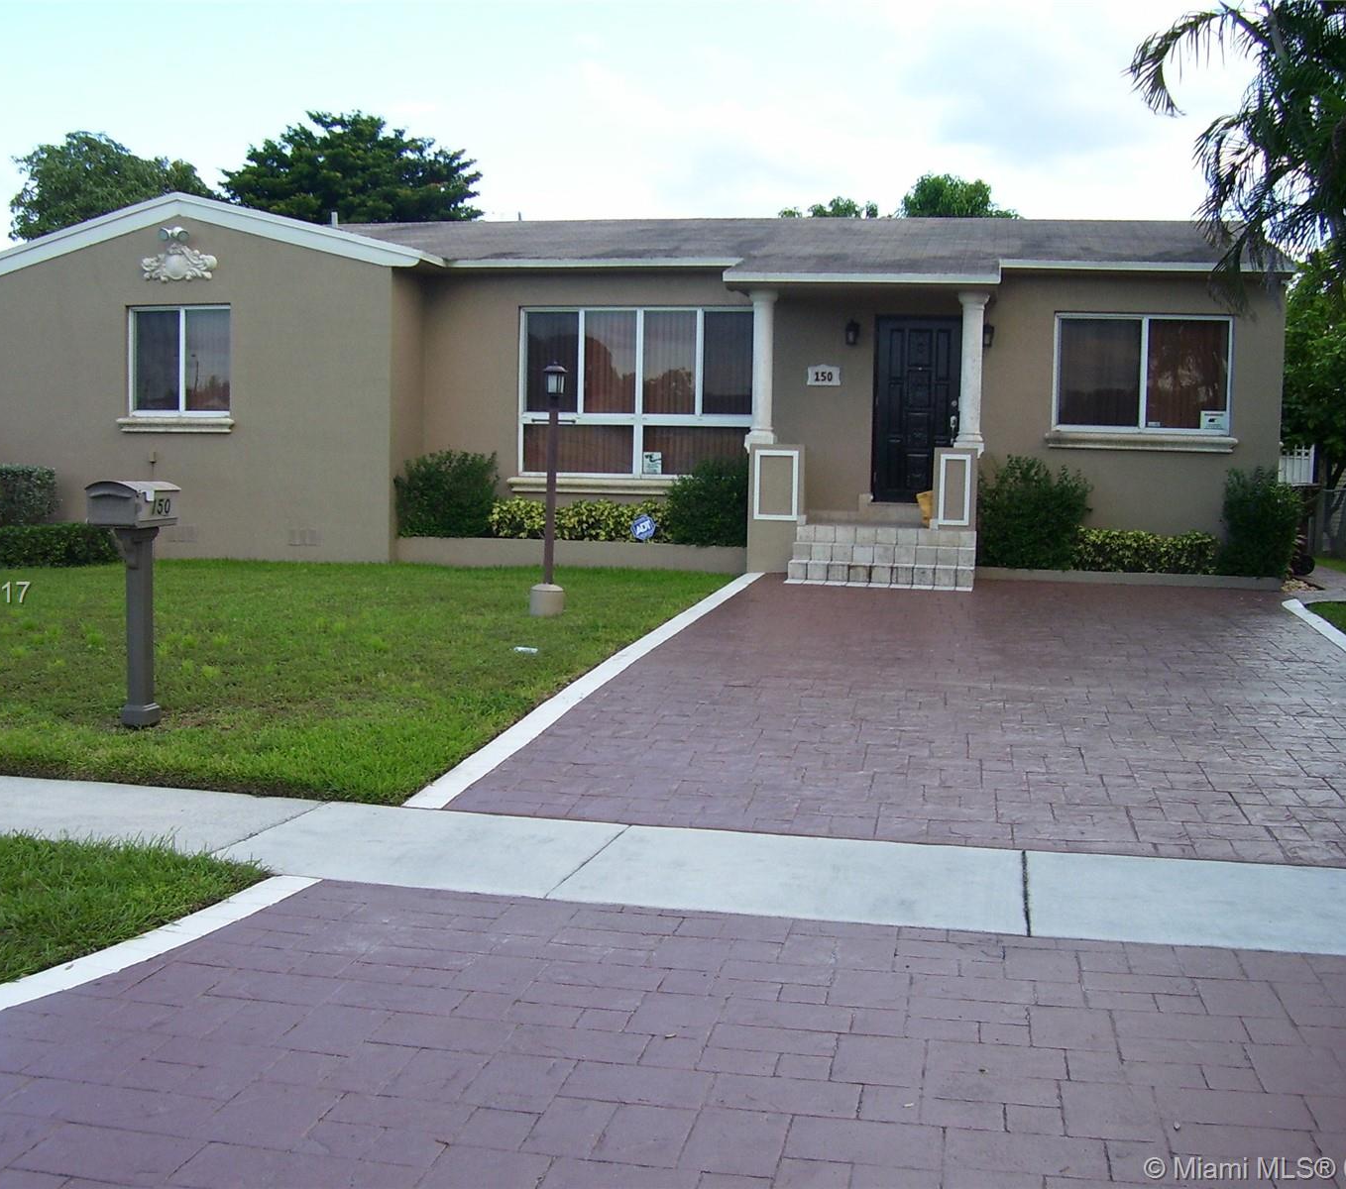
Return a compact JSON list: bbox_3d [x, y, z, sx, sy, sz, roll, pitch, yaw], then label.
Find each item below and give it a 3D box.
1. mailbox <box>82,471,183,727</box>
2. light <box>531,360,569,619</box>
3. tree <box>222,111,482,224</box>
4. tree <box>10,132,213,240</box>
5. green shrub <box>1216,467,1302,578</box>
[{"bbox_3d":[-2.965,0.050,8.612,0.290,1.340,0.500,3,7,13],"label":"mailbox"},{"bbox_3d":[-1.057,-0.923,13.439,0.310,2.170,0.310,1,7,0],"label":"light"},{"bbox_3d":[-6.587,-6.213,32.999,6.300,7.800,6.300,2,7,11],"label":"tree"},{"bbox_3d":[-11.010,-5.797,31.903,5.600,7.100,5.600,2,7,11],"label":"tree"},{"bbox_3d":[6.182,-0.789,16.517,0.950,1.270,0.920,2,7,11],"label":"green shrub"}]

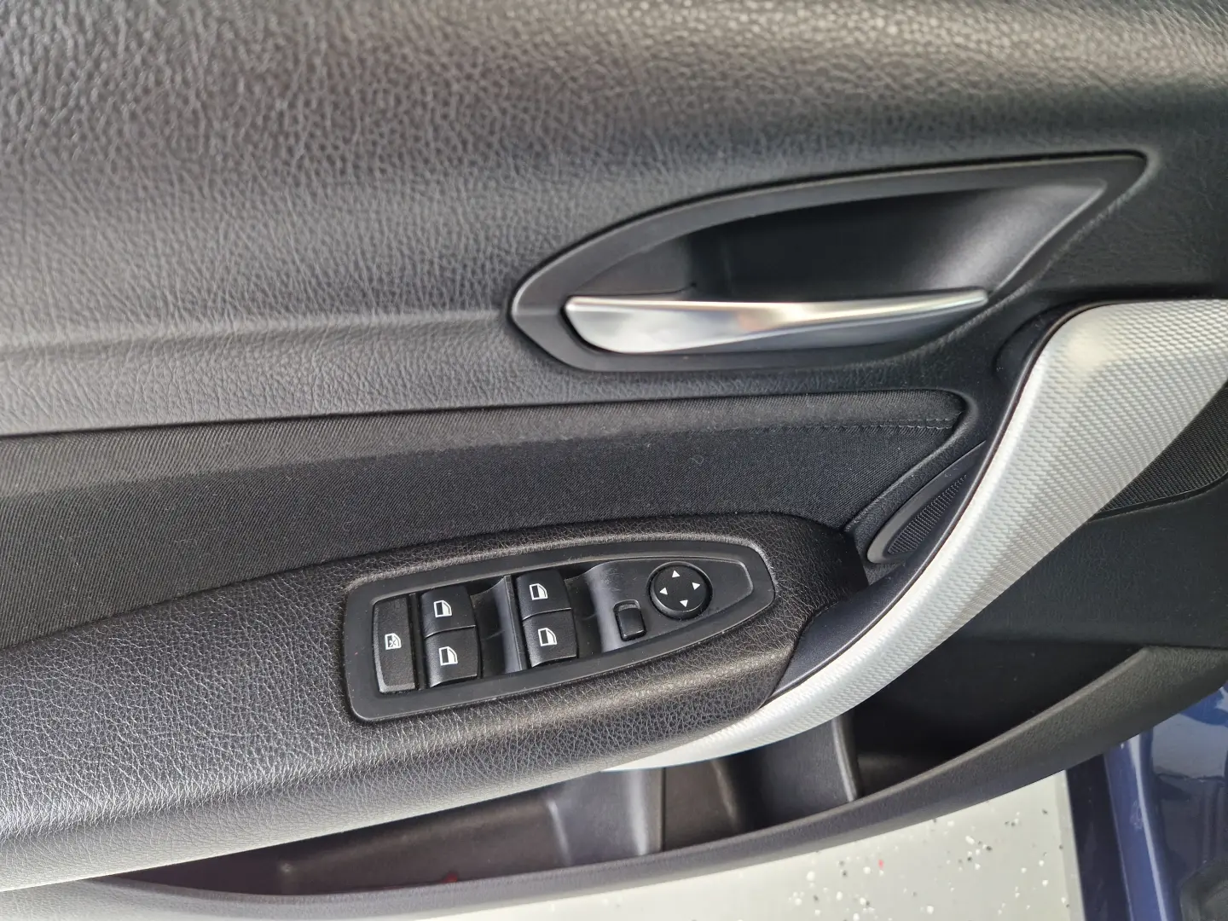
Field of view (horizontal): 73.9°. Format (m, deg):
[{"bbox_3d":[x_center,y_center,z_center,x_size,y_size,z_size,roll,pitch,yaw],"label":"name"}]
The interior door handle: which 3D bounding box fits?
[{"bbox_3d":[0.059,-0.051,0.298,0.153,0.023,0.021,-3,42,-1],"label":"interior door handle"}]

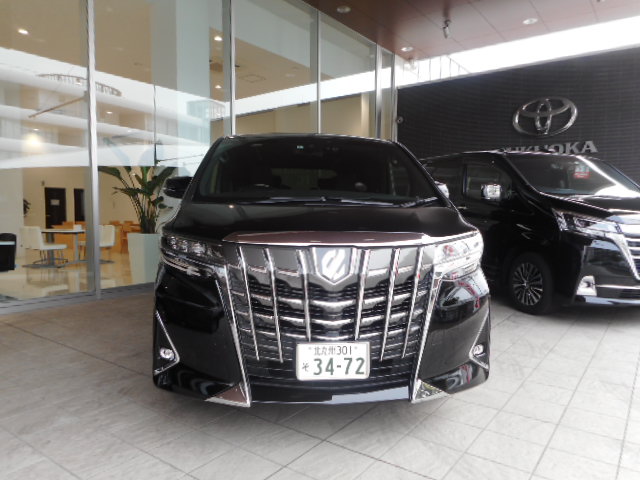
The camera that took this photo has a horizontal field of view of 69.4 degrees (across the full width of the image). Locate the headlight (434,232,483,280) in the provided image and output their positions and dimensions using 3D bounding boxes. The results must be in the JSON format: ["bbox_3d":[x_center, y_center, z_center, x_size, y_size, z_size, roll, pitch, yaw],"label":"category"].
[{"bbox_3d":[0.739,0.082,2.505,0.360,0.240,0.380,0,3,-5],"label":"headlight"}]

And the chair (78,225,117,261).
[{"bbox_3d":[-5.055,0.084,10.500,0.570,0.840,0.470,1,4,23],"label":"chair"}]

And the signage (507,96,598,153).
[{"bbox_3d":[5.239,-2.635,10.736,2.120,1.390,0.100,3,4,37],"label":"signage"}]

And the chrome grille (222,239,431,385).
[{"bbox_3d":[0.053,0.336,2.197,1.040,0.651,0.200,0,3,-5],"label":"chrome grille"}]

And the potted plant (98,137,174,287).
[{"bbox_3d":[-2.788,-0.401,7.200,1.100,2.200,1.150,3,4,37],"label":"potted plant"}]

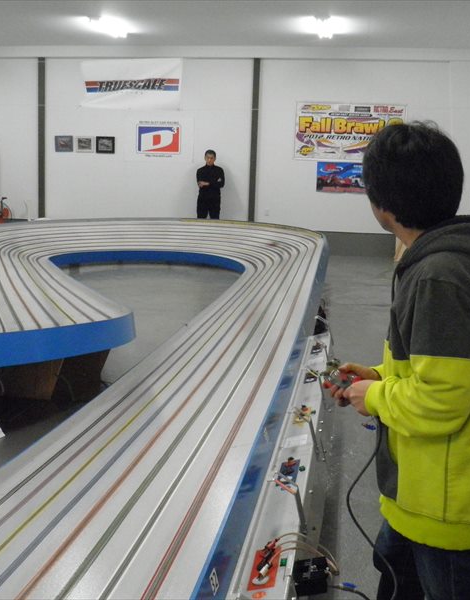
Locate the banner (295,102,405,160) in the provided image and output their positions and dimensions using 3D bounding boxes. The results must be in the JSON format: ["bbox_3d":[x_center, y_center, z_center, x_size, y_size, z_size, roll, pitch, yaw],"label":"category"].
[{"bbox_3d":[1.964,-2.882,13.549,1.867,0.982,0.020,3,10,9],"label":"banner"}]

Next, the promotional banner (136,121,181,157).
[{"bbox_3d":[-1.377,-2.889,14.097,0.843,0.610,0.020,3,10,9],"label":"promotional banner"}]

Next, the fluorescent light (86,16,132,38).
[{"bbox_3d":[-1.919,-4.095,11.782,0.250,0.120,1.350,3,10,9],"label":"fluorescent light"}]

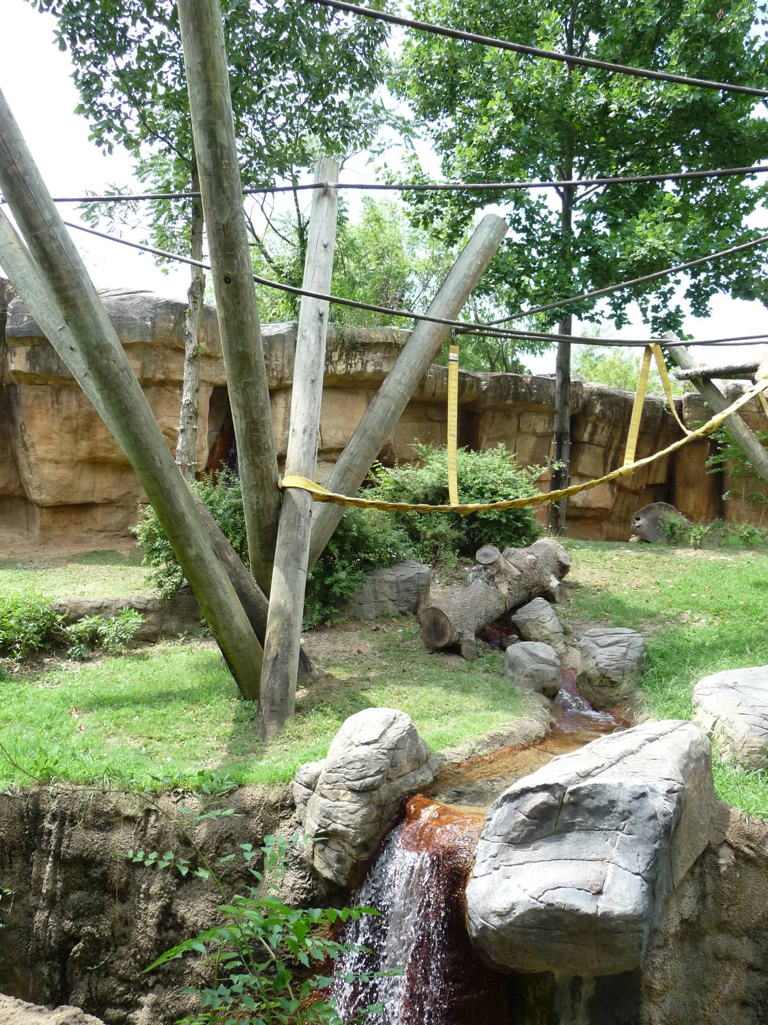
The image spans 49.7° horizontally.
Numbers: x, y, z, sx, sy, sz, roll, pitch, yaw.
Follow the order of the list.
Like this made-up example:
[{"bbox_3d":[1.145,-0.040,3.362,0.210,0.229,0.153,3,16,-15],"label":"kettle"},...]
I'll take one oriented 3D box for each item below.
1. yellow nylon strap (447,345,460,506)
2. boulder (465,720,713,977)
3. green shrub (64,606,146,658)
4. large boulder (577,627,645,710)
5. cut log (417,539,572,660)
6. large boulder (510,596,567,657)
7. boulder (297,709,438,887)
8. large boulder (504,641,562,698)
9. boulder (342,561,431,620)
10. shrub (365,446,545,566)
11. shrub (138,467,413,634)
[{"bbox_3d":[0.626,-0.781,7.500,0.085,1.460,0.030,1,3,-5],"label":"yellow nylon strap"},{"bbox_3d":[1.341,1.881,5.150,1.100,1.000,1.700,3,3,35],"label":"boulder"},{"bbox_3d":[-3.427,1.466,10.200,0.950,0.600,0.600,0,3,-15],"label":"green shrub"},{"bbox_3d":[2.366,1.607,8.650,0.680,0.750,0.650,2,3,15],"label":"large boulder"},{"bbox_3d":[1.653,1.061,11.396,0.750,0.800,3.200,3,15,38],"label":"cut log"},{"bbox_3d":[1.927,1.402,10.300,0.680,0.680,0.600,2,3,15],"label":"large boulder"},{"bbox_3d":[-0.097,1.927,5.800,0.850,1.000,0.800,2,3,25],"label":"boulder"},{"bbox_3d":[1.632,1.714,9.100,0.620,0.550,0.550,2,3,10],"label":"large boulder"},{"bbox_3d":[0.020,1.108,11.900,1.200,0.750,0.800,1,3,-5],"label":"boulder"},{"bbox_3d":[1.164,-0.189,13.800,2.750,1.950,2.100,1,3,5],"label":"shrub"},{"bbox_3d":[-1.485,0.432,12.000,3.700,2.100,1.900,1,3,5],"label":"shrub"}]

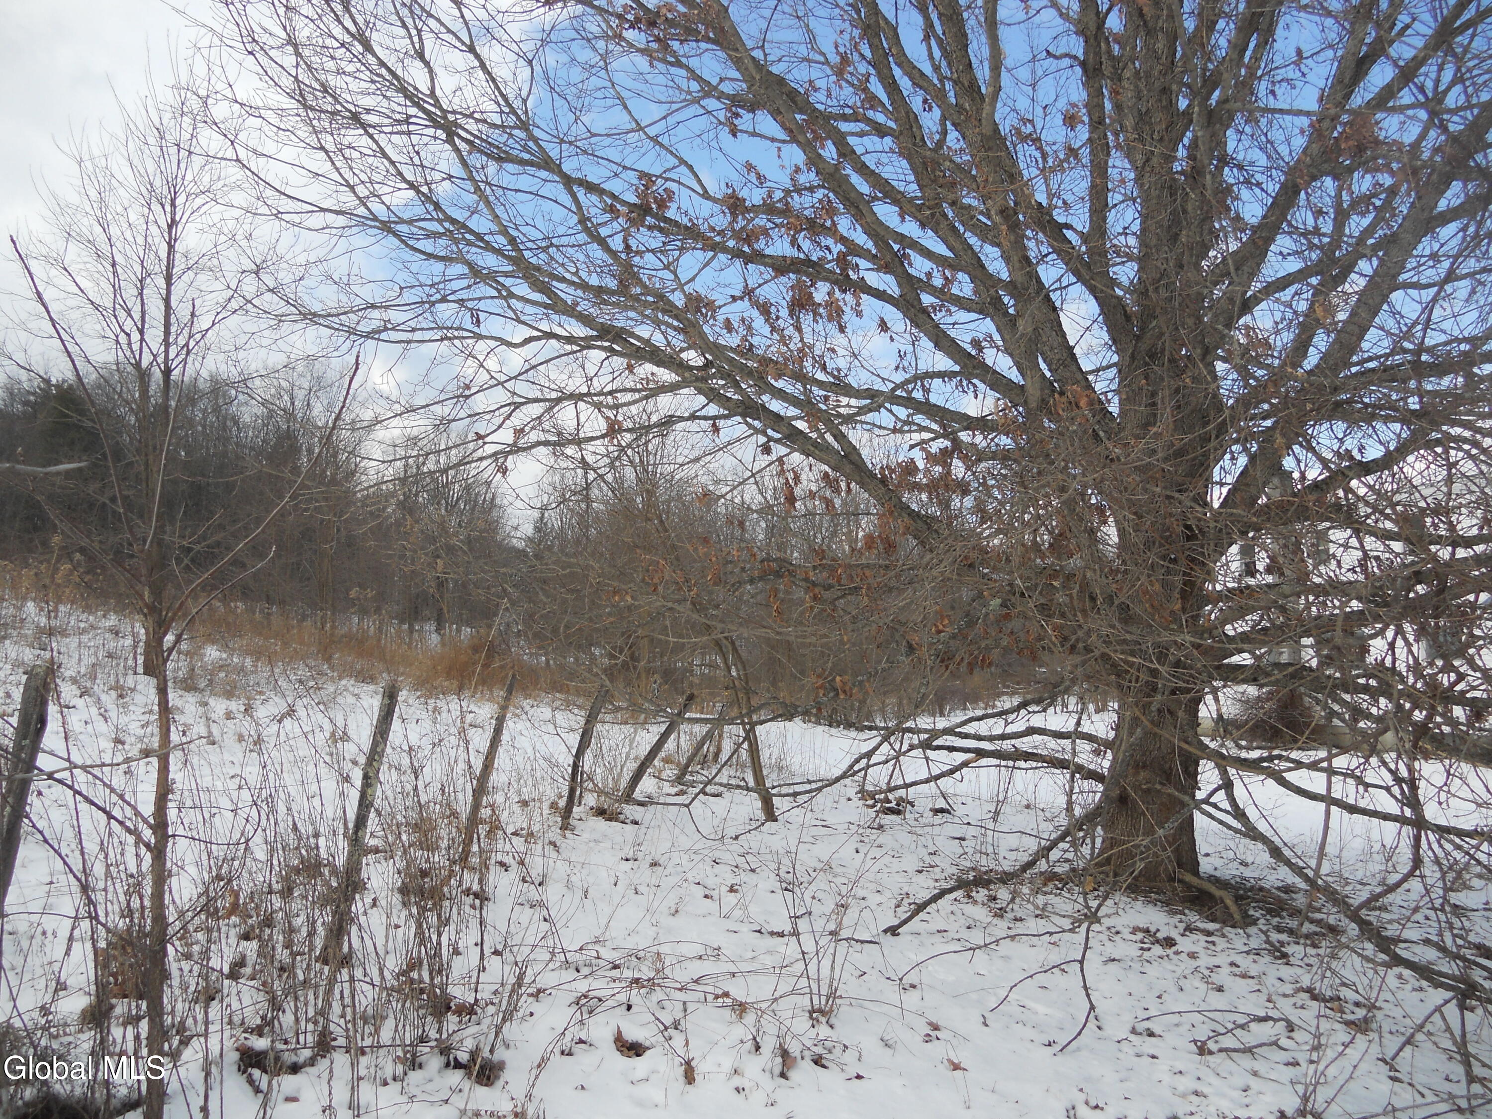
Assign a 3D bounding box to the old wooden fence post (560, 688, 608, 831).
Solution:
[{"bbox_3d":[-1.327,1.627,9.500,0.130,1.210,0.110,15,-3,0],"label":"old wooden fence post"}]

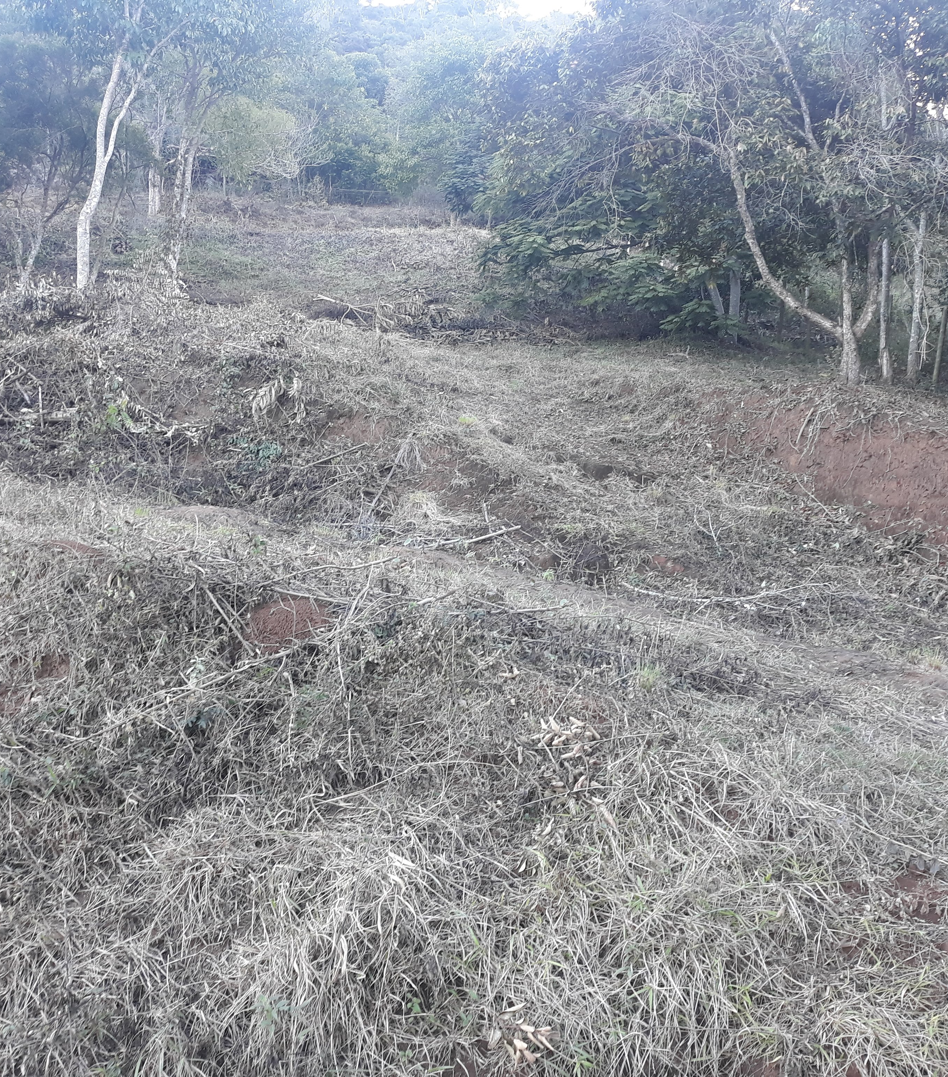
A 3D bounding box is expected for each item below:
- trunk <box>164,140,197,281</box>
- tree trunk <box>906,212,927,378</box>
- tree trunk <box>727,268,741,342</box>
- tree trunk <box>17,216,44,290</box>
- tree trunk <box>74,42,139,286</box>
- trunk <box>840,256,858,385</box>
[{"bbox_3d":[-6.036,-6.738,23.000,0.648,2.903,0.450,0,2,0],"label":"trunk"},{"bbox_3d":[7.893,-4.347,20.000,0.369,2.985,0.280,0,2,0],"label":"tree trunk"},{"bbox_3d":[5.693,-5.116,24.500,0.262,1.669,0.250,0,2,0],"label":"tree trunk"},{"bbox_3d":[-8.110,-5.205,20.500,0.498,1.355,0.350,0,2,0],"label":"tree trunk"},{"bbox_3d":[-6.396,-6.465,19.500,1.061,4.316,0.700,0,2,0],"label":"tree trunk"},{"bbox_3d":[6.356,-3.749,19.000,0.314,2.189,0.300,0,2,0],"label":"trunk"}]

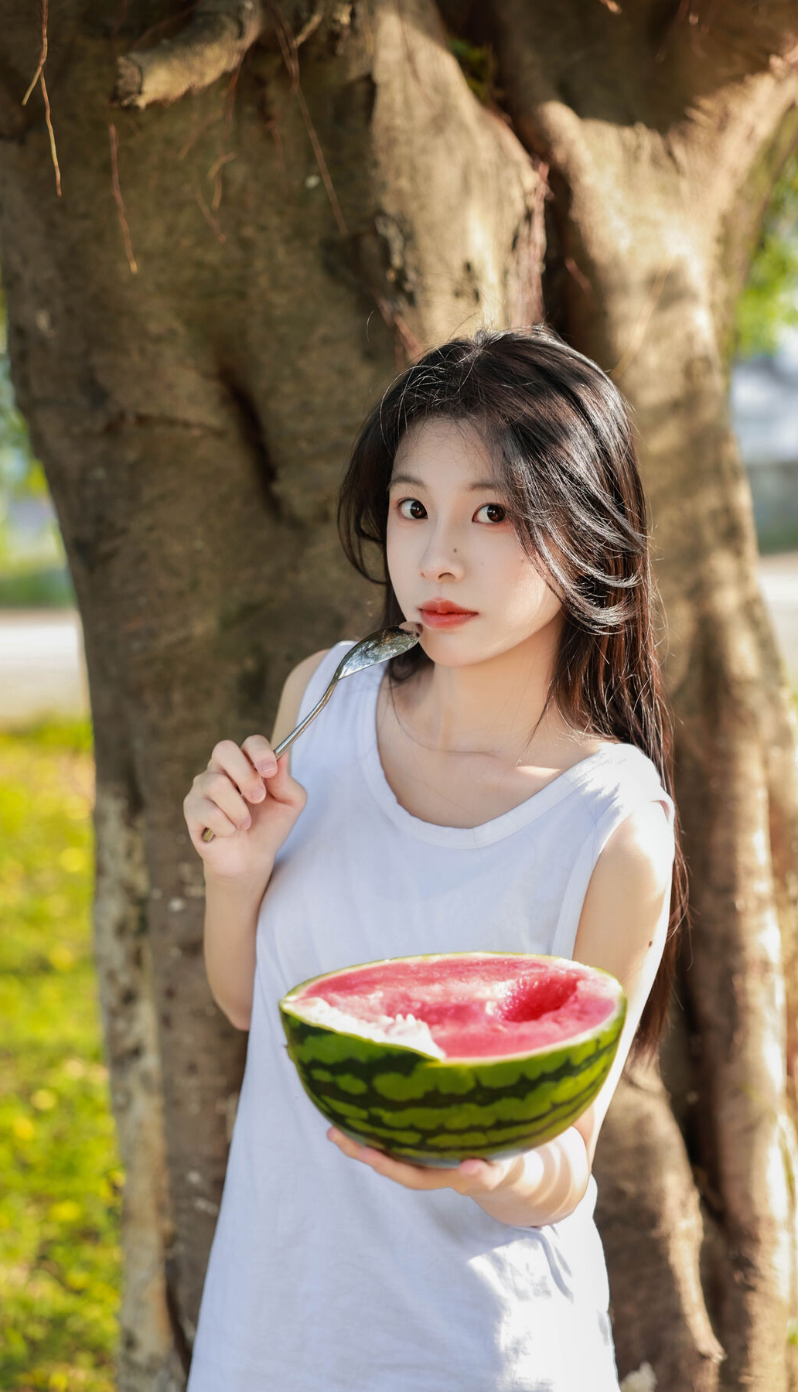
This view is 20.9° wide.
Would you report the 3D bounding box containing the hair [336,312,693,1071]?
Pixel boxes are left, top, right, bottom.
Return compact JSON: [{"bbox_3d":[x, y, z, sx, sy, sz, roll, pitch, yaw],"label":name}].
[{"bbox_3d":[0.090,0.010,1.660,0.240,0.575,0.260,3,7,27],"label":"hair"}]

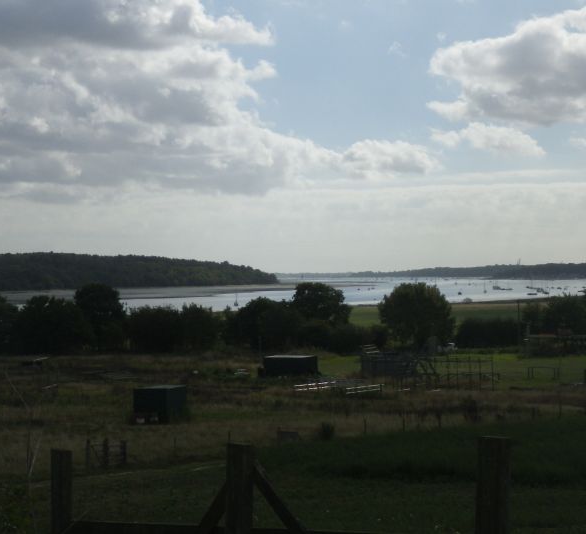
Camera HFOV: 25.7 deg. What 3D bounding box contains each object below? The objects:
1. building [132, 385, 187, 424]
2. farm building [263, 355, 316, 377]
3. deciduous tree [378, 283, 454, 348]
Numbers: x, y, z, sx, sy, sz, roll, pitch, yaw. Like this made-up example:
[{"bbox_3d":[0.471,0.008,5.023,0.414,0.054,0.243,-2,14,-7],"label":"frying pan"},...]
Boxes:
[{"bbox_3d":[-10.160,10.500,98.500,2.440,2.590,6.000,0,0,9],"label":"building"},{"bbox_3d":[-0.310,12.450,160.000,6.060,2.590,2.440,0,0,18],"label":"farm building"},{"bbox_3d":[21.600,8.750,225.000,13.200,12.000,12.800,0,0,0],"label":"deciduous tree"}]

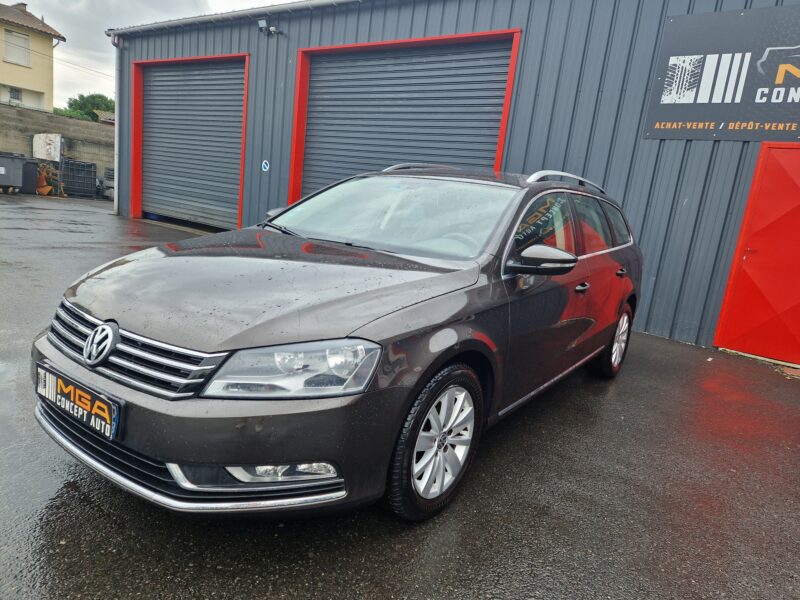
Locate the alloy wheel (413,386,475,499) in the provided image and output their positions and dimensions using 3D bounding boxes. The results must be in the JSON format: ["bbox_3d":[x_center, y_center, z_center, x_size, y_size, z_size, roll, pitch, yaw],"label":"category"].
[{"bbox_3d":[0.115,0.522,2.046,0.170,0.440,0.440,13,12,34],"label":"alloy wheel"}]

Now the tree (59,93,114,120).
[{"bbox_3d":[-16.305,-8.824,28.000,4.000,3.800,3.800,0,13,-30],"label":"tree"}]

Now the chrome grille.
[{"bbox_3d":[-0.961,0.134,1.776,1.080,0.175,0.140,13,12,34],"label":"chrome grille"}]

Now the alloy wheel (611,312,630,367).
[{"bbox_3d":[1.689,0.306,4.244,0.170,0.440,0.440,13,12,34],"label":"alloy wheel"}]

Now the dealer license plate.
[{"bbox_3d":[-1.050,0.320,1.719,0.525,0.115,0.025,13,12,34],"label":"dealer license plate"}]

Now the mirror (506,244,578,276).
[{"bbox_3d":[0.638,-0.178,2.343,0.240,0.145,0.170,13,12,34],"label":"mirror"}]

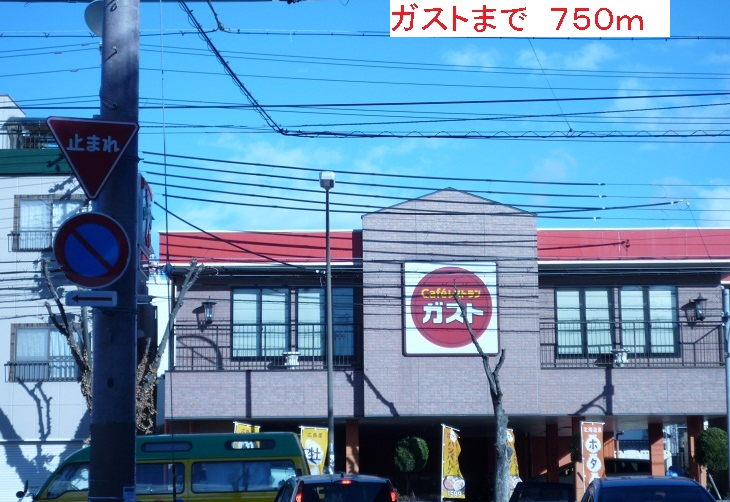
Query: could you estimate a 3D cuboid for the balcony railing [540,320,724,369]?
[{"bbox_3d":[6.999,2.460,41.400,4.800,1.200,0.100,0,-7,0],"label":"balcony railing"}]

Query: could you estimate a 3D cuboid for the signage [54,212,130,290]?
[{"bbox_3d":[-2.138,-0.001,12.420,0.600,0.600,0.040,1,-7,-14],"label":"signage"}]

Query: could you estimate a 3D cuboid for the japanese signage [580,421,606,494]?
[{"bbox_3d":[5.663,5.179,39.300,0.600,1.870,0.080,0,-7,0],"label":"japanese signage"}]

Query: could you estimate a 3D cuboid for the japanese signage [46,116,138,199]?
[{"bbox_3d":[-2.149,-0.727,12.500,0.740,0.650,0.040,1,-7,-14],"label":"japanese signage"}]

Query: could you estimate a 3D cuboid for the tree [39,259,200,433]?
[{"bbox_3d":[-5.795,3.283,37.500,3.800,6.300,3.200,0,-7,0],"label":"tree"}]

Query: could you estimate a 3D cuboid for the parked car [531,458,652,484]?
[{"bbox_3d":[6.921,6.981,47.300,4.000,1.500,1.650,0,-7,0],"label":"parked car"}]

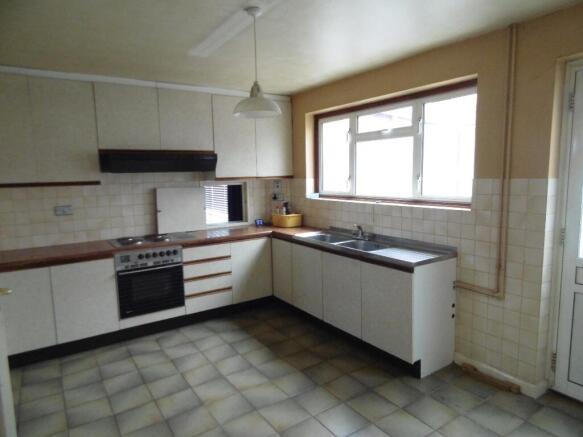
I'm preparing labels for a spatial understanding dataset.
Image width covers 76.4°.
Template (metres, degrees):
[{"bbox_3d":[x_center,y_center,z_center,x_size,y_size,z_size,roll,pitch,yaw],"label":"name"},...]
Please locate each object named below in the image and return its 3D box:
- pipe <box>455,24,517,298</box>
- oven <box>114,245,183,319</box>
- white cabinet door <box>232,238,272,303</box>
[{"bbox_3d":[1.330,-0.353,2.579,0.040,1.785,0.360,-6,9,-33],"label":"pipe"},{"bbox_3d":[-1.438,0.562,3.667,0.600,0.610,0.550,-6,9,-33],"label":"oven"},{"bbox_3d":[-0.421,0.568,4.045,0.504,0.660,0.020,-6,8,-33],"label":"white cabinet door"}]

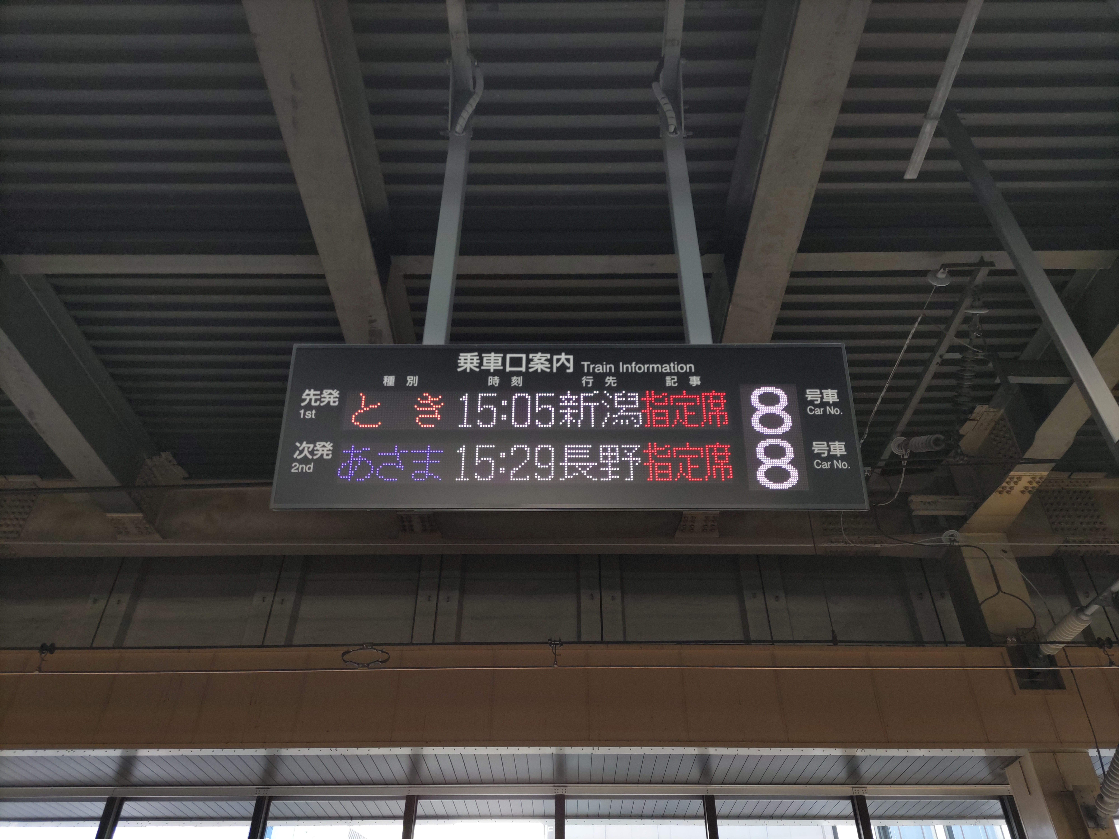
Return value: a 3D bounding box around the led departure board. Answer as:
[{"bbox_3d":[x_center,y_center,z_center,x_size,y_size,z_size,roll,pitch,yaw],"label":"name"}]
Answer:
[{"bbox_3d":[0.022,0.039,1.990,1.310,0.410,0.160,0,-23,0],"label":"led departure board"}]

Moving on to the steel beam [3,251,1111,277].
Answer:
[{"bbox_3d":[-0.020,-1.370,6.890,9.000,0.290,0.200,0,-37,0],"label":"steel beam"}]

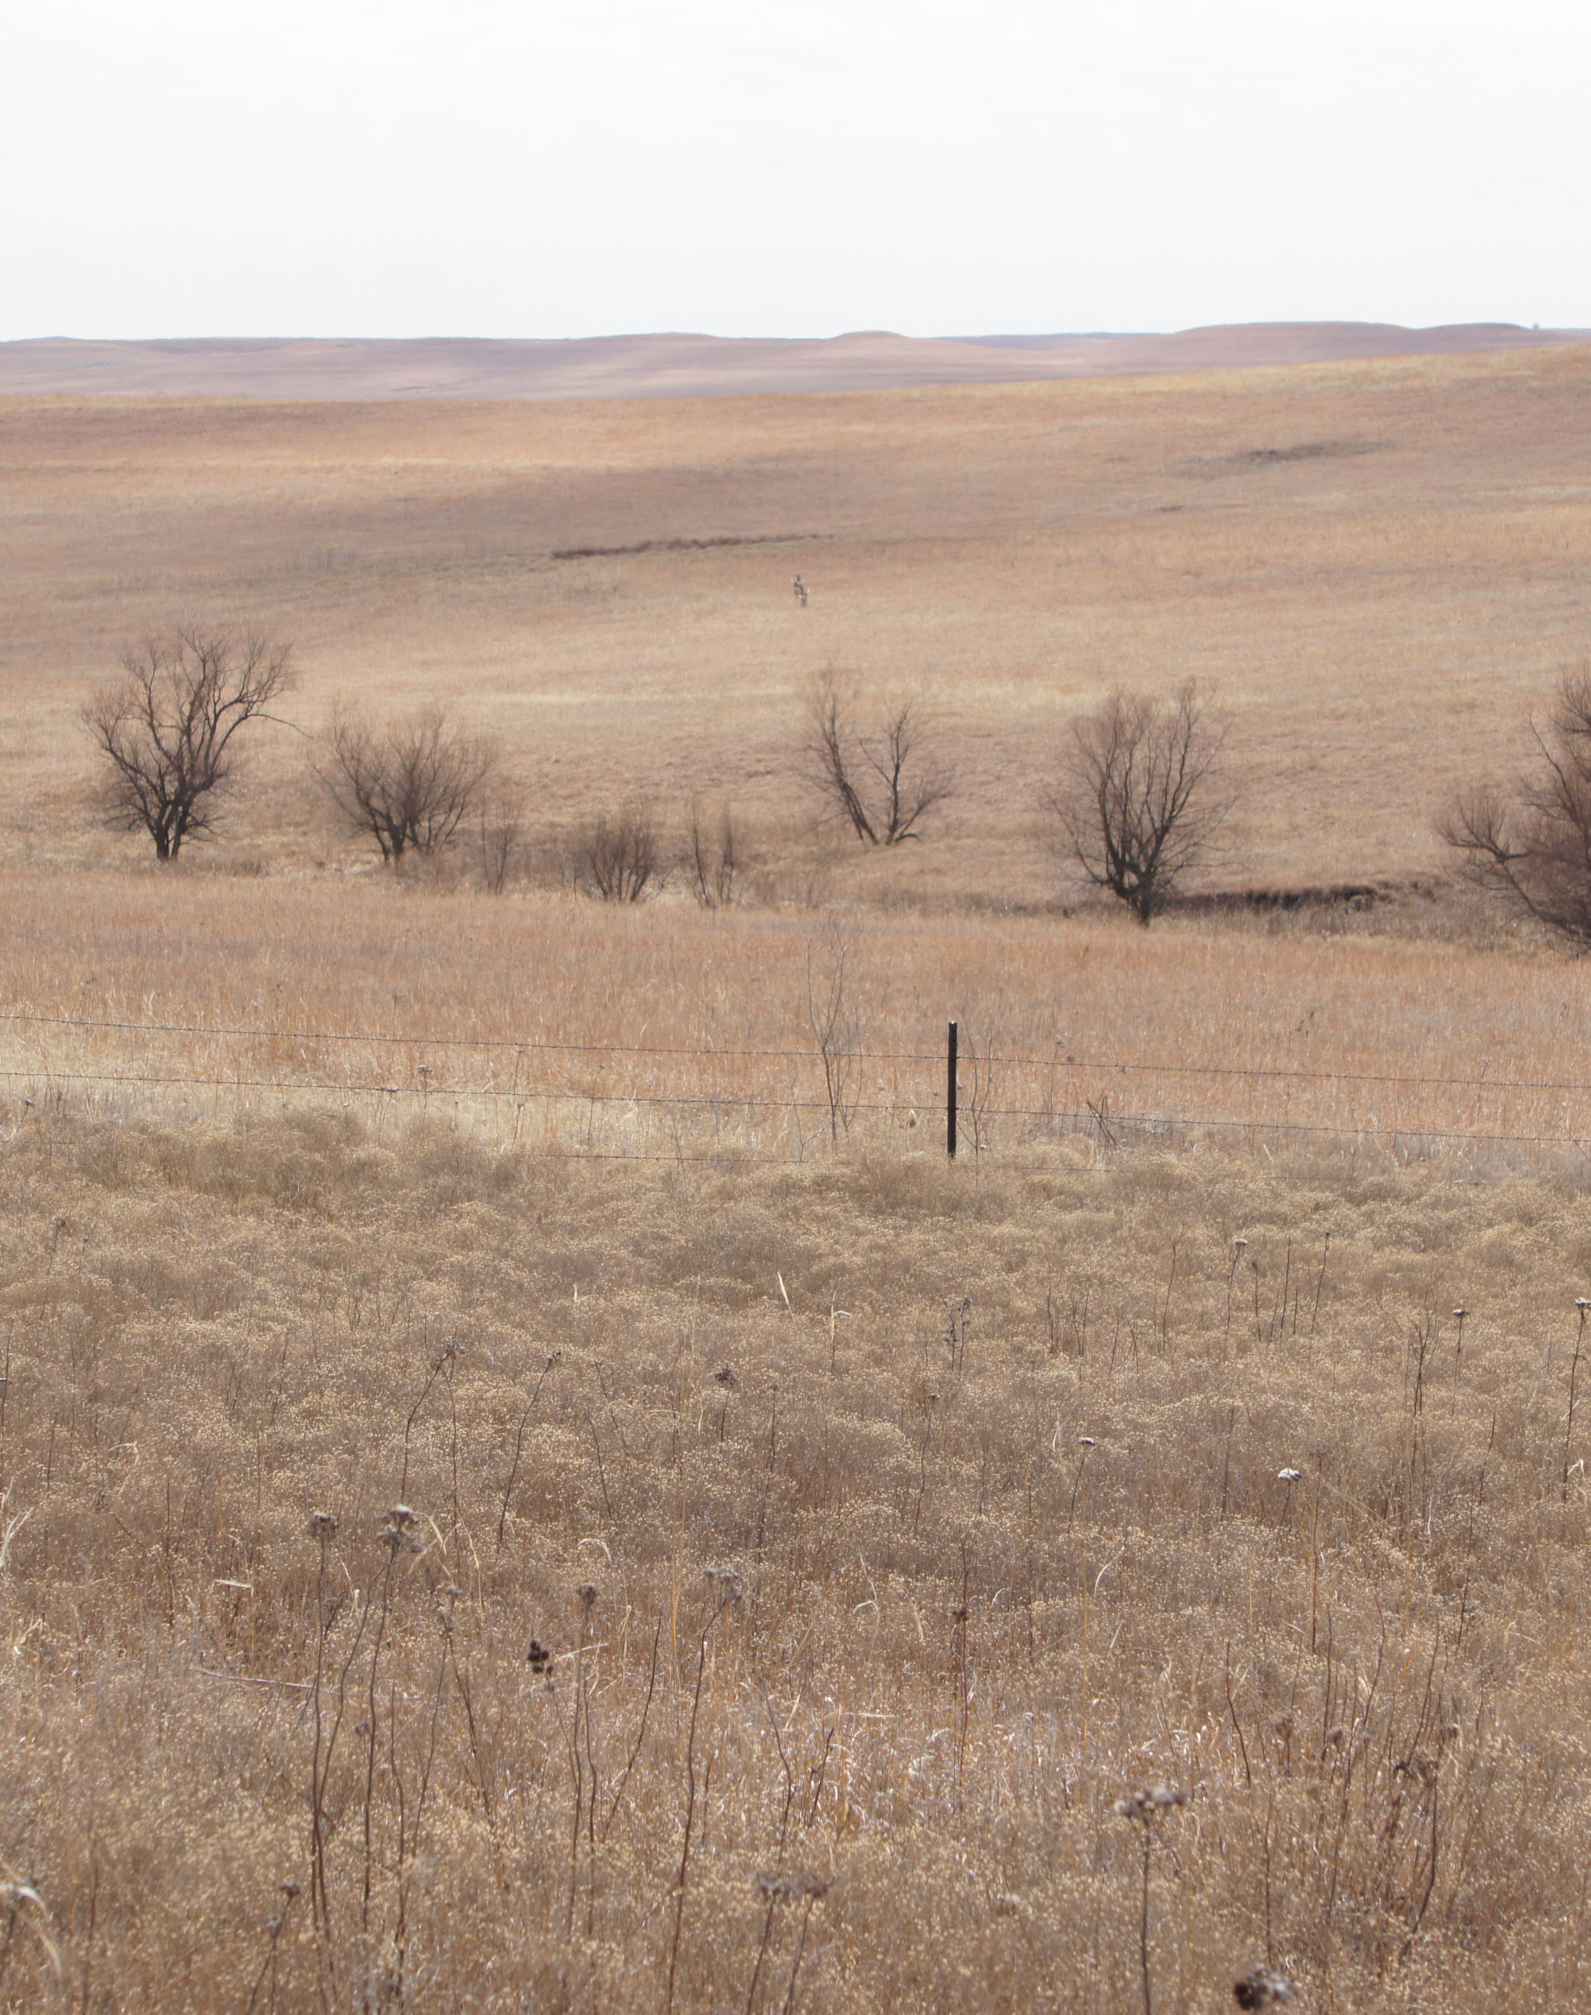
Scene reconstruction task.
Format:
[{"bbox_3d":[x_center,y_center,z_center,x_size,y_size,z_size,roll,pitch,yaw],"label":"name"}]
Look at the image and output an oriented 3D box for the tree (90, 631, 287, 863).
[{"bbox_3d":[-11.180,-4.820,127.000,3.840,4.360,3.450,0,5,0],"label":"tree"}]

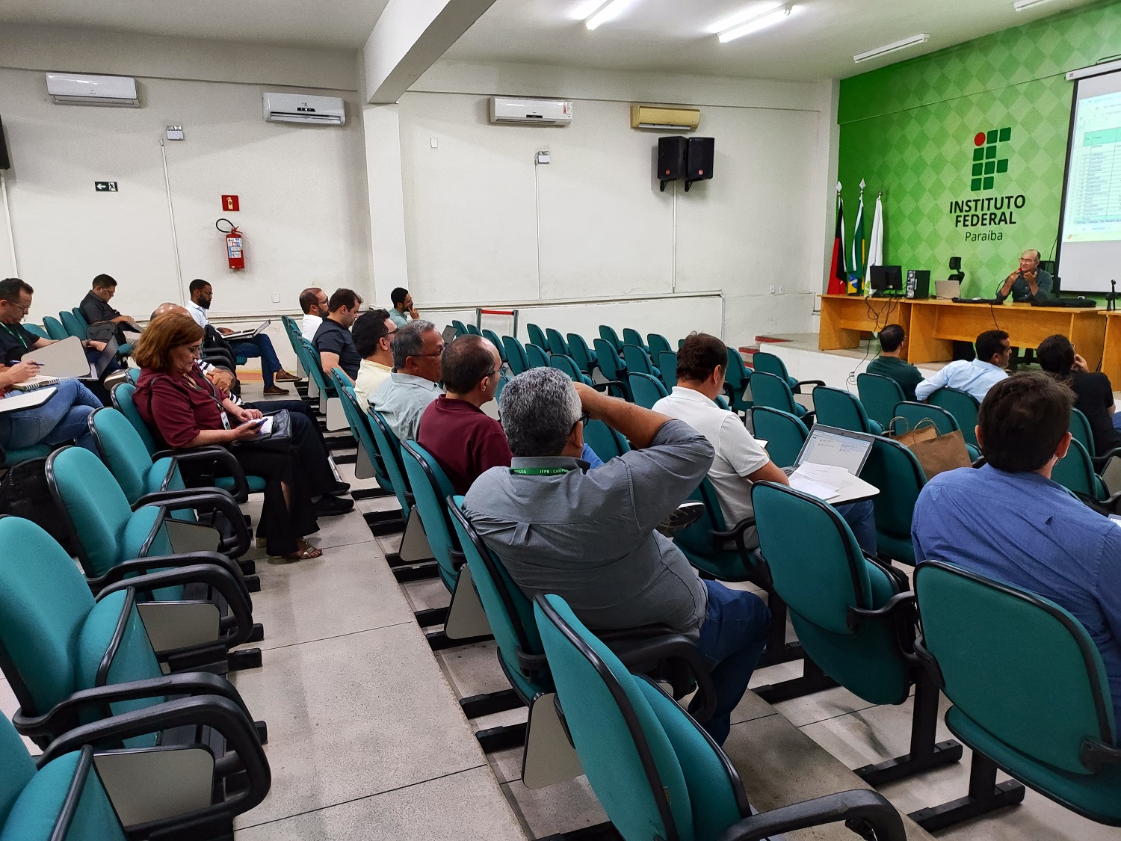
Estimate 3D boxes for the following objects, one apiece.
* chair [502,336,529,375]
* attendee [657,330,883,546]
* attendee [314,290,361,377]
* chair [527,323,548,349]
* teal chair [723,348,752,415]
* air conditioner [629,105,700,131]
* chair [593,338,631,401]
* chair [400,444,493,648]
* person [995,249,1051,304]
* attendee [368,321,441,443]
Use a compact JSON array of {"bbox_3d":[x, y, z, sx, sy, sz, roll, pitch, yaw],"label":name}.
[{"bbox_3d":[-0.239,-0.423,8.082,0.570,0.860,0.660,-6,13,-22],"label":"chair"},{"bbox_3d":[0.832,0.308,3.248,0.800,1.330,0.600,-3,12,-10],"label":"attendee"},{"bbox_3d":[-1.452,-0.329,5.878,0.780,1.310,0.520,-6,13,-21],"label":"attendee"},{"bbox_3d":[-0.084,-0.813,10.290,0.550,0.870,0.620,-6,13,-21],"label":"chair"},{"bbox_3d":[1.921,-0.329,7.968,0.550,0.870,0.620,-6,13,-21],"label":"teal chair"},{"bbox_3d":[1.640,-4.703,12.112,1.080,0.320,0.240,-6,13,-22],"label":"air conditioner"},{"bbox_3d":[0.719,-0.419,8.359,0.570,0.860,0.660,-6,13,-22],"label":"chair"},{"bbox_3d":[-0.228,0.512,2.847,0.570,0.860,0.660,-6,13,-22],"label":"chair"},{"bbox_3d":[5.538,-1.321,9.201,0.750,1.330,0.580,-9,14,-34],"label":"person"},{"bbox_3d":[-0.356,0.161,3.413,0.920,1.230,0.540,-7,13,-27],"label":"attendee"}]

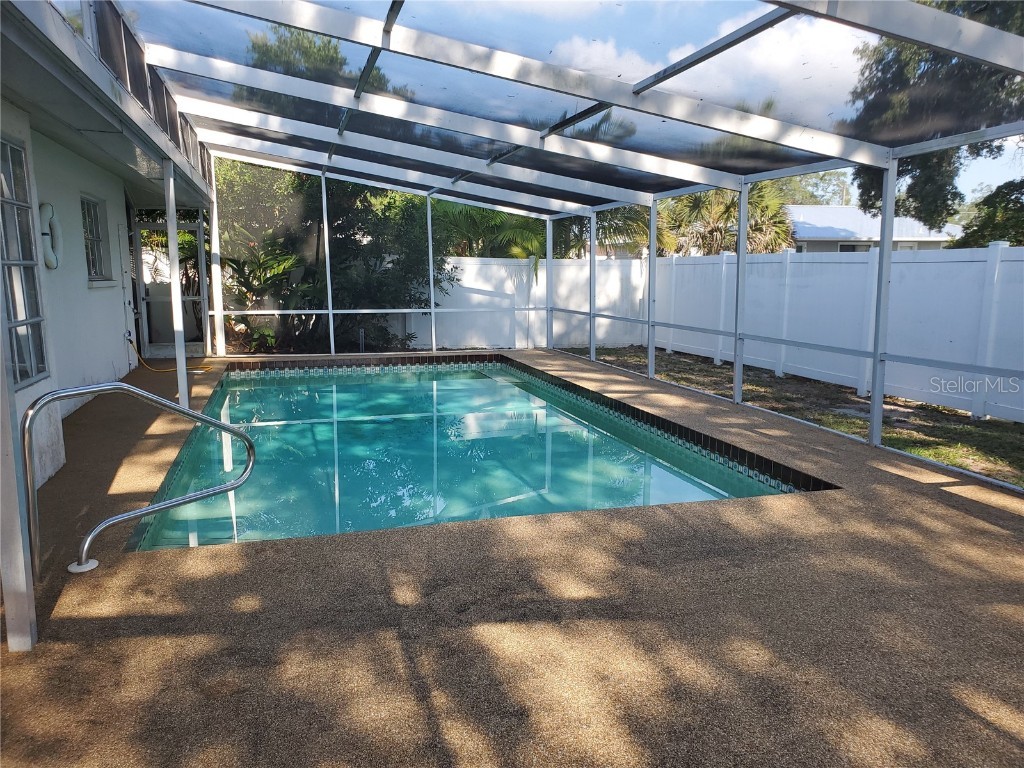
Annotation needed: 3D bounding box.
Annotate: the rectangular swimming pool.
[{"bbox_3d":[-1.143,0.834,9.068,4.600,1.300,8.950,-2,9,-16],"label":"rectangular swimming pool"}]

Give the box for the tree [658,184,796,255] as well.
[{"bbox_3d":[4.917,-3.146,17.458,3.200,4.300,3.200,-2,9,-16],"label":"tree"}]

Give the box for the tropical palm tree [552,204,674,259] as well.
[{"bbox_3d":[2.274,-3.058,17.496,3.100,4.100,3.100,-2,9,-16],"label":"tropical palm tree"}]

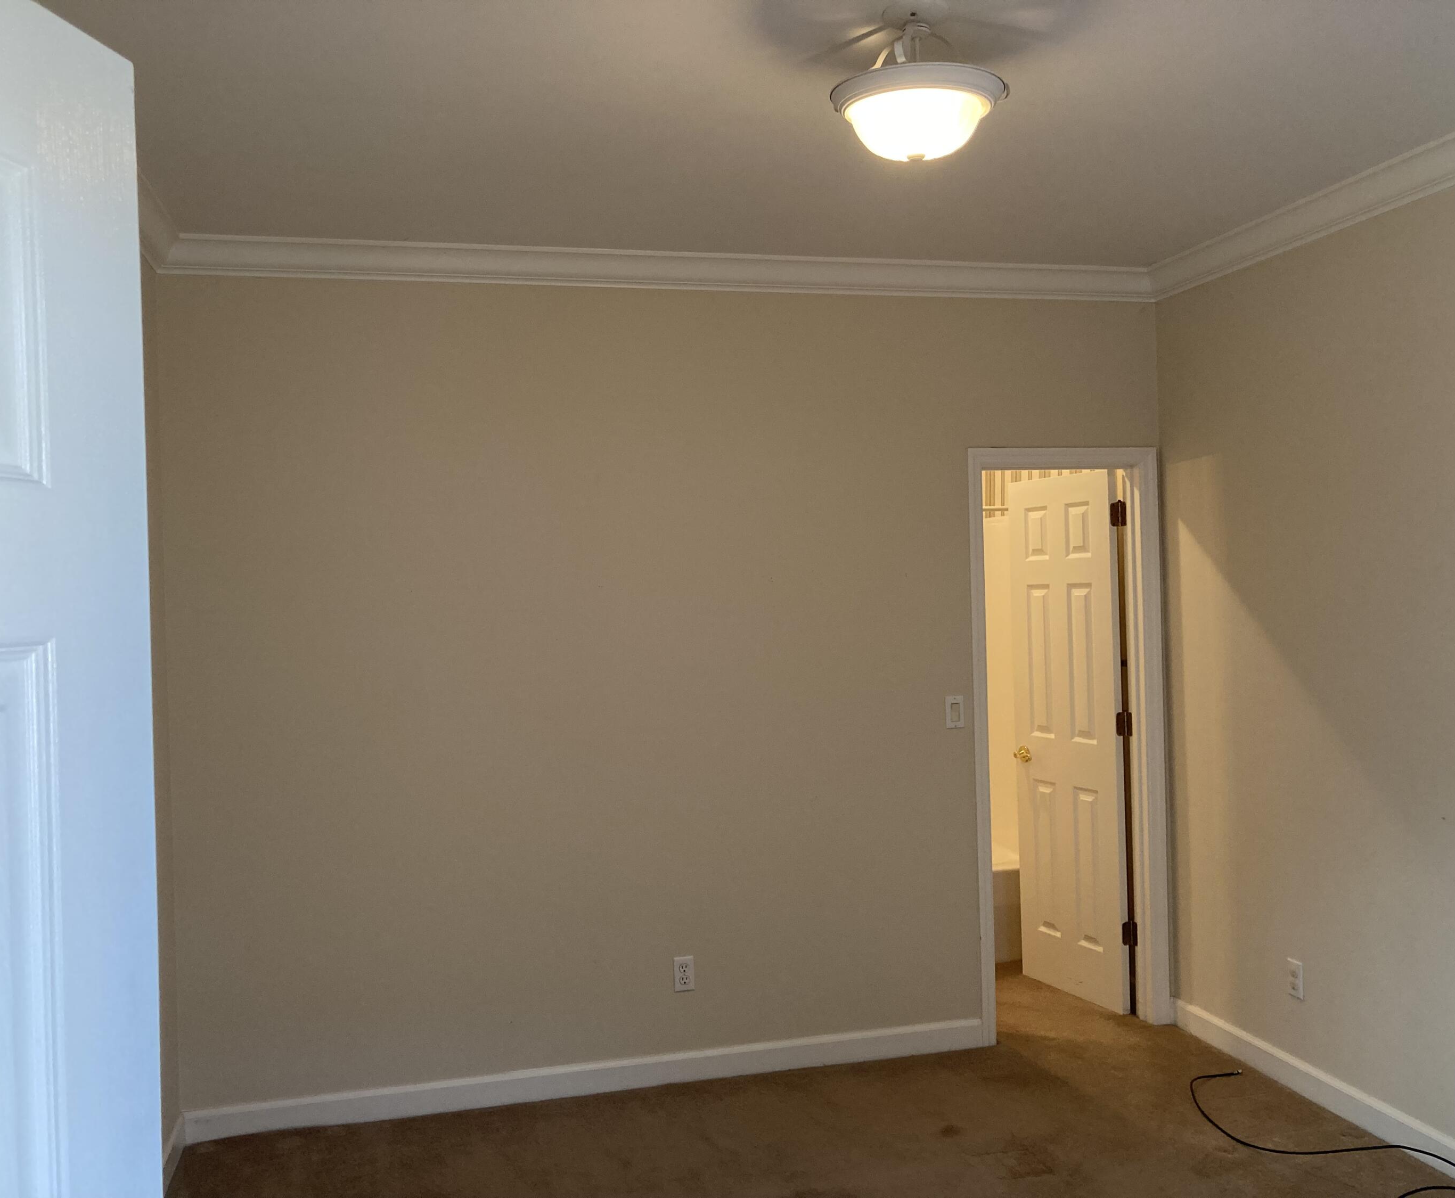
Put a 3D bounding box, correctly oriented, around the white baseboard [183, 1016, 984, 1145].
[{"bbox_3d":[-0.379,1.568,4.247,2.622,0.100,0.018,-2,0,-14],"label":"white baseboard"}]

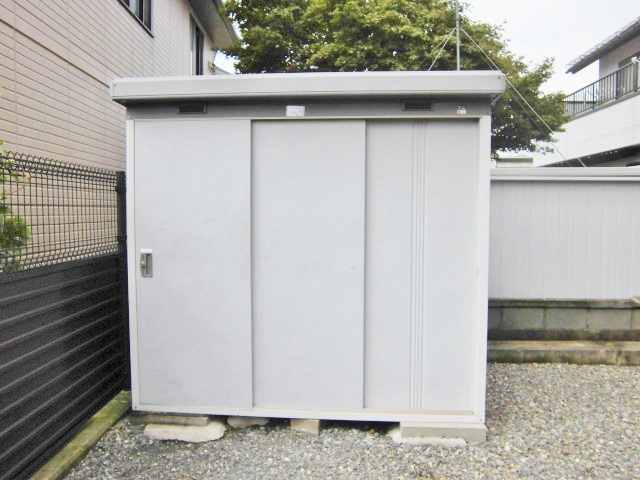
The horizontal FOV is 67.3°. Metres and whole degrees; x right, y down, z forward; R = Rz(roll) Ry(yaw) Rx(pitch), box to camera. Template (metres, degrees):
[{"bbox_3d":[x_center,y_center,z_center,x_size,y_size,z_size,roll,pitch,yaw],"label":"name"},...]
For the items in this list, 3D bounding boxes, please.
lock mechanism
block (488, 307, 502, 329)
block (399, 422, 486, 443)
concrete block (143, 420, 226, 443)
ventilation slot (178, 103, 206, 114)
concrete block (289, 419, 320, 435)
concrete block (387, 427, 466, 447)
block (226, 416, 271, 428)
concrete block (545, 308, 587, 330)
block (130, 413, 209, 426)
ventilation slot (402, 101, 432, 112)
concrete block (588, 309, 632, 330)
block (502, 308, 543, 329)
[{"bbox_3d":[-1.099,0.147,3.046,0.077,0.178,0.030,0,3,4],"label":"lock mechanism"},{"bbox_3d":[1.518,0.738,4.602,0.390,0.190,0.120,0,3,2],"label":"block"},{"bbox_3d":[0.708,1.097,2.825,0.468,0.075,0.210,0,3,5],"label":"block"},{"bbox_3d":[-0.819,1.170,3.052,0.490,0.080,0.270,0,3,4],"label":"concrete block"},{"bbox_3d":[-0.778,-0.804,2.953,0.175,0.061,0.025,0,3,4],"label":"ventilation slot"},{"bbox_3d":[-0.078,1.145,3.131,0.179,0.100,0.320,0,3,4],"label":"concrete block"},{"bbox_3d":[0.598,1.100,2.772,0.433,0.055,0.240,0,3,5],"label":"concrete block"},{"bbox_3d":[-0.460,1.152,3.193,0.280,0.100,0.200,0,3,4],"label":"block"},{"bbox_3d":[2.317,0.740,4.575,0.390,0.190,0.120,0,3,2],"label":"concrete block"},{"bbox_3d":[-0.892,1.083,2.985,0.474,0.070,0.210,0,3,5],"label":"block"},{"bbox_3d":[0.579,-0.788,2.853,0.174,0.055,0.025,0,3,4],"label":"ventilation slot"},{"bbox_3d":[2.717,0.741,4.562,0.390,0.190,0.120,0,3,2],"label":"concrete block"},{"bbox_3d":[1.899,0.730,4.550,0.390,0.190,0.120,0,3,1],"label":"block"}]

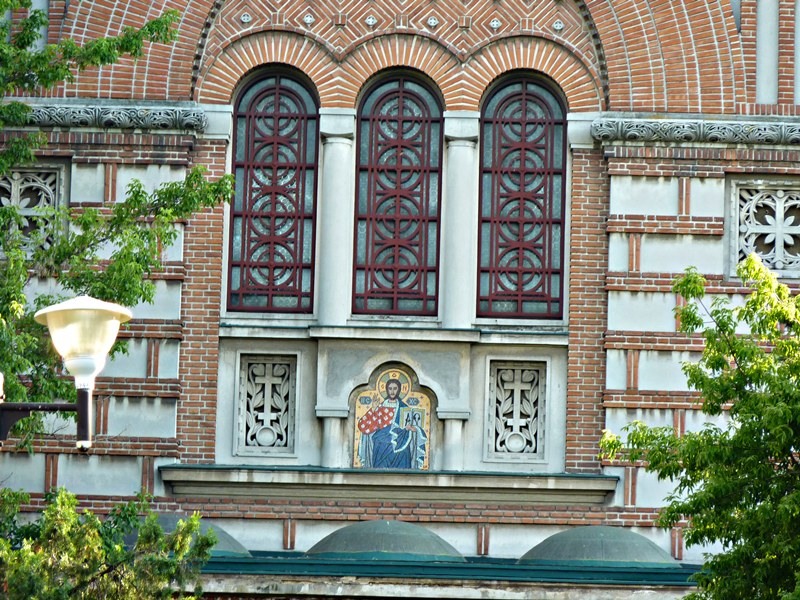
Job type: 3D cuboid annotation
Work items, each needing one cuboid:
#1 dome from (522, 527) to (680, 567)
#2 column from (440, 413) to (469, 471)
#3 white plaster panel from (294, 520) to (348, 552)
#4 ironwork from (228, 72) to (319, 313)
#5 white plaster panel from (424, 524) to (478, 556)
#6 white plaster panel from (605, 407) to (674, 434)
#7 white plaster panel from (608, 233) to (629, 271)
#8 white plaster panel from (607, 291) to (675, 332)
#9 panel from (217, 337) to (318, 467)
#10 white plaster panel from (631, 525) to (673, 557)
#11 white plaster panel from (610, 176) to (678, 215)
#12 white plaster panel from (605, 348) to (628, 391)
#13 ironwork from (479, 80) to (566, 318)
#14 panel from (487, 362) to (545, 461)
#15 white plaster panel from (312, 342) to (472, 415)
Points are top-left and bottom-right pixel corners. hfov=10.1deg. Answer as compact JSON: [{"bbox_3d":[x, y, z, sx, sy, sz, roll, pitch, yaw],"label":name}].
[{"bbox_3d":[2.354,2.994,54.133,1.923,0.580,1.885,1,-11,2],"label":"dome"},{"bbox_3d":[0.658,1.696,54.691,0.326,0.722,0.300,1,-9,1],"label":"column"},{"bbox_3d":[-0.685,2.626,49.705,0.944,0.386,0.050,1,-10,2],"label":"white plaster panel"},{"bbox_3d":[-1.545,-1.318,55.550,1.042,2.994,0.150,1,-9,1],"label":"ironwork"},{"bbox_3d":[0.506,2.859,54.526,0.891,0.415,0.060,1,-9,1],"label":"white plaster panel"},{"bbox_3d":[2.886,1.539,54.690,0.833,0.514,0.060,1,-9,1],"label":"white plaster panel"},{"bbox_3d":[2.423,-0.519,50.190,0.216,0.423,0.050,1,-10,2],"label":"white plaster panel"},{"bbox_3d":[2.980,0.154,55.915,0.826,0.496,0.060,1,-11,2],"label":"white plaster panel"},{"bbox_3d":[-1.609,1.245,55.014,1.227,1.575,0.130,1,-9,1],"label":"panel"},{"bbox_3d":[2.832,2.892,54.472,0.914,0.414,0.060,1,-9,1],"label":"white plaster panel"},{"bbox_3d":[3.034,-1.282,56.190,0.846,0.479,0.060,1,-11,2],"label":"white plaster panel"},{"bbox_3d":[2.393,0.779,49.955,0.242,0.452,0.050,1,-10,2],"label":"white plaster panel"},{"bbox_3d":[1.494,-1.255,55.476,1.041,2.990,0.120,1,-9,1],"label":"ironwork"},{"bbox_3d":[1.439,1.373,55.827,0.671,1.204,0.100,1,-11,2],"label":"panel"},{"bbox_3d":[-0.069,0.888,50.085,1.677,0.849,0.250,1,-10,2],"label":"white plaster panel"}]

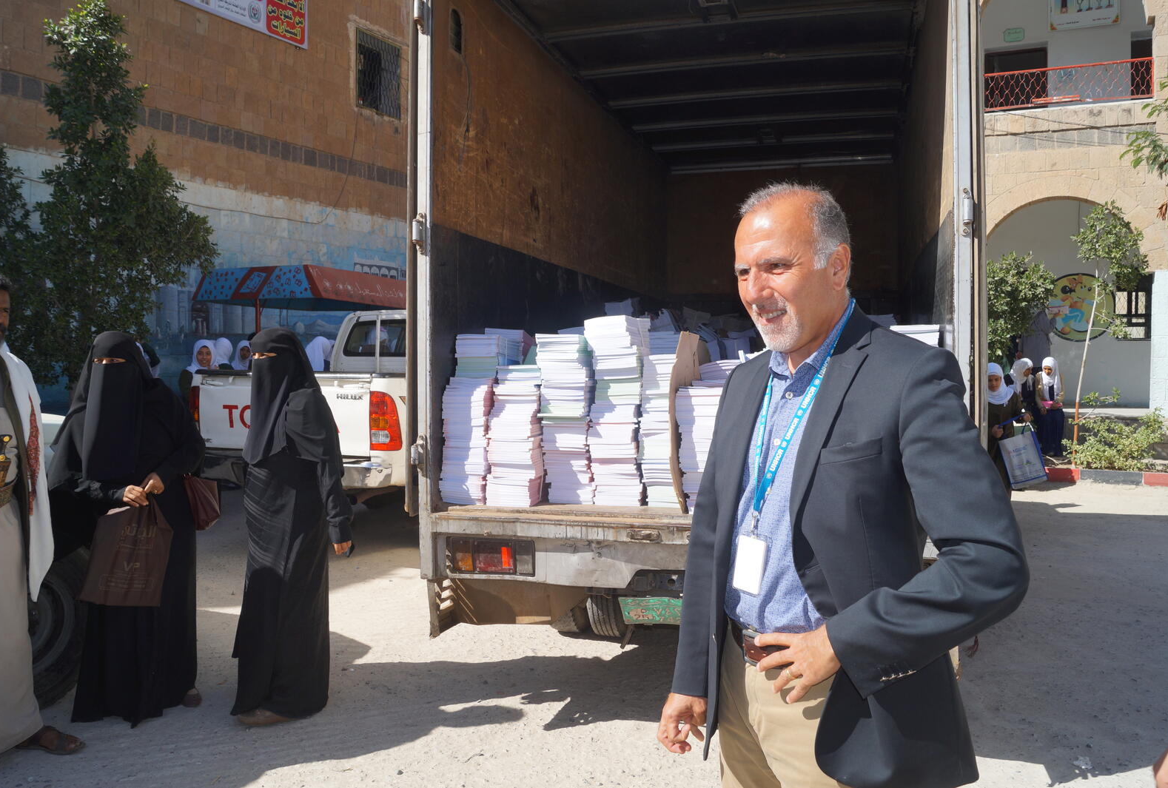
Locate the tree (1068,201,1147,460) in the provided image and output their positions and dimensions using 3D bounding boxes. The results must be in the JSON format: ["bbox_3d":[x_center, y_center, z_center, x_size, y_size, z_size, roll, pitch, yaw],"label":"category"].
[{"bbox_3d":[6.317,-0.706,10.780,0.950,3.246,0.900,0,2,0],"label":"tree"}]

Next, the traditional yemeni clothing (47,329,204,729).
[{"bbox_3d":[-1.891,0.538,3.715,0.580,1.587,0.460,1,2,14],"label":"traditional yemeni clothing"}]

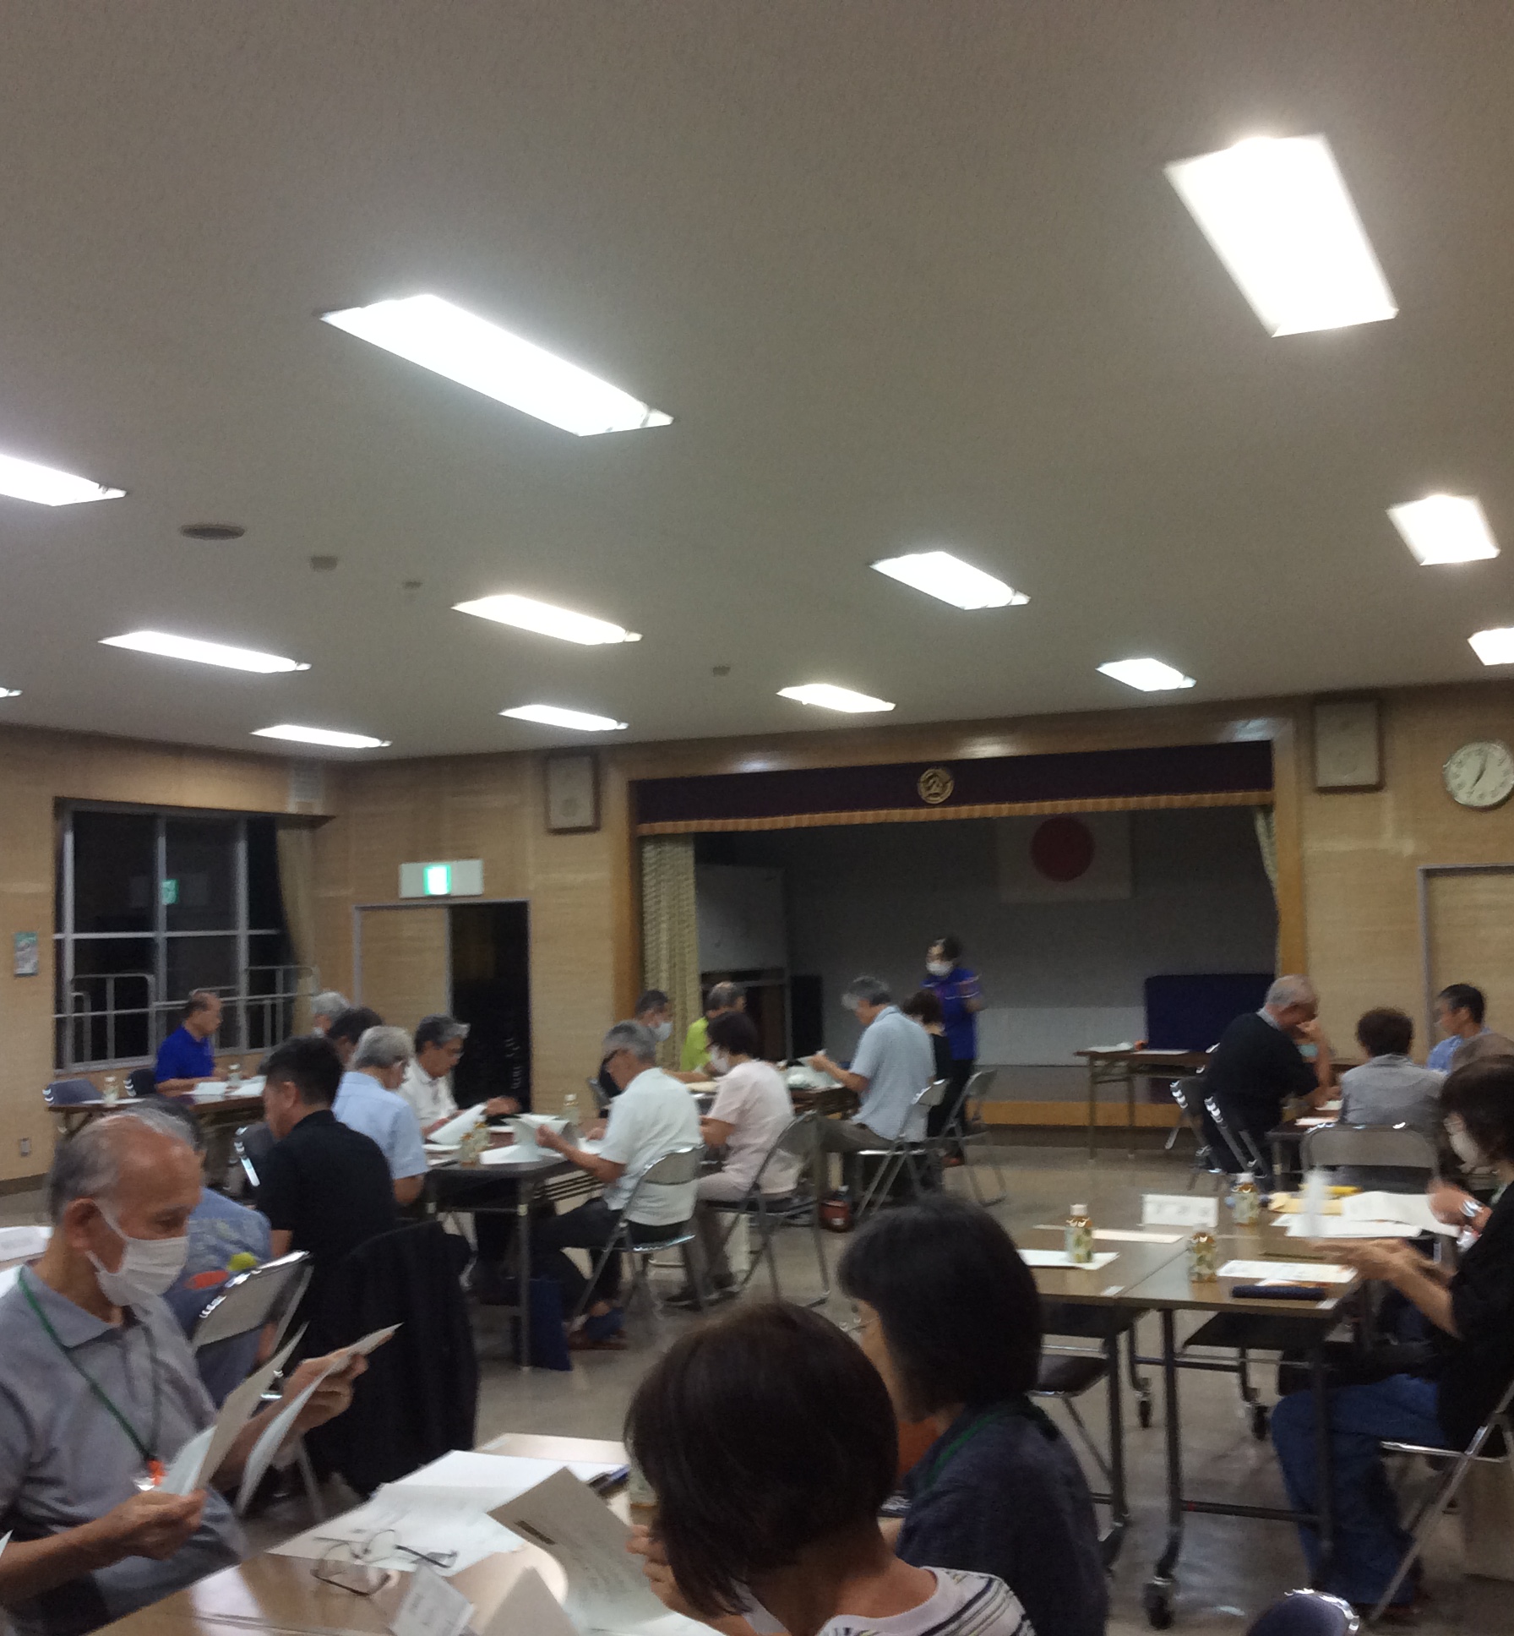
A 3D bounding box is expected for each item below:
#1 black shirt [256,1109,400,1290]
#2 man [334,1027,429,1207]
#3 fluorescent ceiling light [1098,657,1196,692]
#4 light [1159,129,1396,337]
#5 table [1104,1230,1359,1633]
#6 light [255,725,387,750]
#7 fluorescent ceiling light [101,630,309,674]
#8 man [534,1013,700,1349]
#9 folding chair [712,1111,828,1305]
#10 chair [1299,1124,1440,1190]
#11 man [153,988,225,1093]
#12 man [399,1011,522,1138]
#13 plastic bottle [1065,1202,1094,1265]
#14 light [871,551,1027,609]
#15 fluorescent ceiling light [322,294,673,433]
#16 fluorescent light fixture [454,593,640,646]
[{"bbox_3d":[-1.174,1.098,5.518,0.300,0.590,0.460,-4,-4,39],"label":"black shirt"},{"bbox_3d":[-1.319,1.340,7.166,0.490,1.230,0.720,-4,-4,38],"label":"man"},{"bbox_3d":[2.253,-0.847,11.710,0.300,0.080,1.260,-3,-4,24],"label":"fluorescent ceiling light"},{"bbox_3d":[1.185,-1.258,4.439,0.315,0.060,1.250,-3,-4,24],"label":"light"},{"bbox_3d":[1.363,1.423,5.106,0.450,0.700,1.800,-3,-4,24],"label":"table"},{"bbox_3d":[-3.117,-0.572,14.545,0.310,0.090,1.250,-3,-4,24],"label":"light"},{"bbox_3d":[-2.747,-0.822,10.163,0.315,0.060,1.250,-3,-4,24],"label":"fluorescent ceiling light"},{"bbox_3d":[-0.517,1.361,7.599,0.770,1.200,0.480,-3,-4,30],"label":"man"},{"bbox_3d":[0.041,1.627,8.426,0.470,0.750,0.450,-3,-4,21],"label":"folding chair"},{"bbox_3d":[2.291,1.499,7.418,0.460,0.760,0.500,-3,-4,24],"label":"chair"},{"bbox_3d":[-3.085,1.601,11.289,0.740,1.240,0.500,-3,-4,19],"label":"man"},{"bbox_3d":[-1.180,1.400,8.251,0.740,1.190,0.500,-3,-4,26],"label":"man"},{"bbox_3d":[0.756,0.972,4.739,0.065,0.134,0.065,-3,-4,24],"label":"plastic bottle"},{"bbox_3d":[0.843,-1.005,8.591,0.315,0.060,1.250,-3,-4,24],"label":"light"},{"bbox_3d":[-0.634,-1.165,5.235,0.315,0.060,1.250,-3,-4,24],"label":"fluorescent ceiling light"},{"bbox_3d":[-0.959,-0.923,9.498,0.310,0.090,1.250,-3,-4,24],"label":"fluorescent light fixture"}]

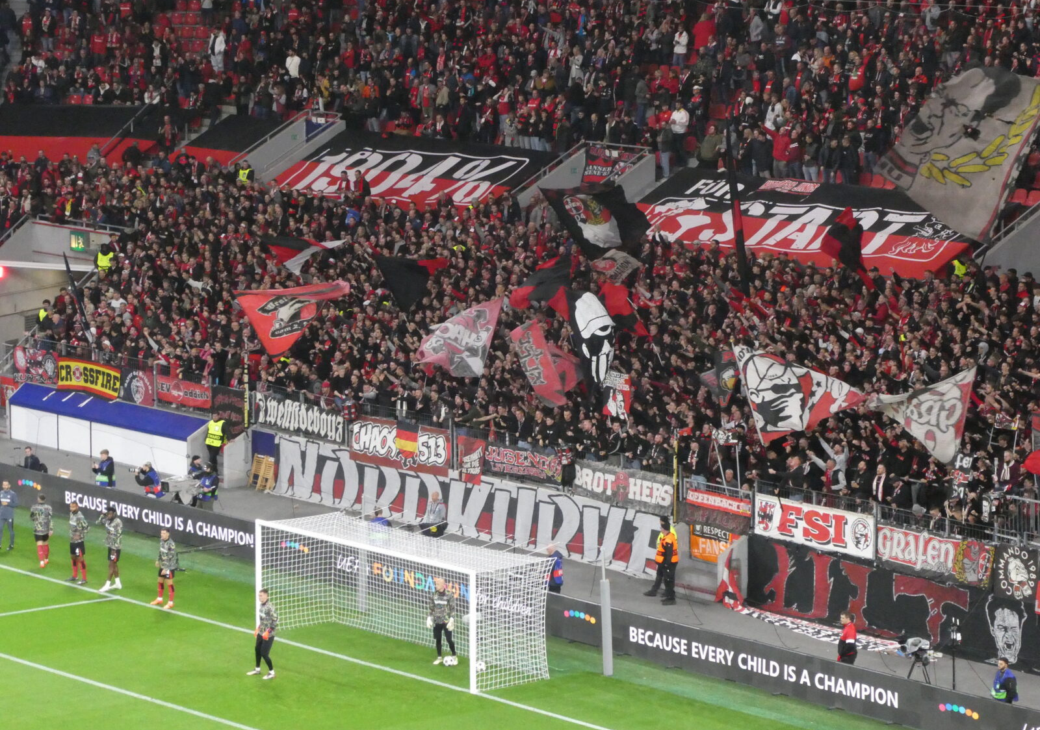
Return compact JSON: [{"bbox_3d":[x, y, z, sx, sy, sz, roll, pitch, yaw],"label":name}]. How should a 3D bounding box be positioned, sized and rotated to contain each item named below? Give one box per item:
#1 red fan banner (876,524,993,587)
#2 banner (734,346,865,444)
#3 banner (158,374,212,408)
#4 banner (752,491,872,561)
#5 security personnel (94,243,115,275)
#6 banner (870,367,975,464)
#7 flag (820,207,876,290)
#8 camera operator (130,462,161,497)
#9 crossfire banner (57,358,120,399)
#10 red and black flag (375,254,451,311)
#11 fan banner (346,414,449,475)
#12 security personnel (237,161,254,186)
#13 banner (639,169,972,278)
[{"bbox_3d":[8.940,4.107,87.423,0.070,0.840,3.420,-7,11,-39],"label":"red fan banner"},{"bbox_3d":[6.282,0.664,90.761,2.700,2.300,0.400,-10,8,14],"label":"banner"},{"bbox_3d":[-9.049,0.740,108.836,0.080,0.630,2.550,-6,10,-39],"label":"banner"},{"bbox_3d":[6.444,3.555,89.499,0.080,0.970,3.800,-6,10,-39],"label":"banner"},{"bbox_3d":[-12.204,-2.685,119.200,0.580,1.780,0.400,2,8,16],"label":"security personnel"},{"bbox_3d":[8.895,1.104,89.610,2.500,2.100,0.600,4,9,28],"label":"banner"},{"bbox_3d":[7.873,-2.780,97.400,1.300,1.950,0.600,3,8,19],"label":"flag"},{"bbox_3d":[-9.454,3.151,102.857,0.850,1.300,0.570,-6,10,-34],"label":"camera operator"},{"bbox_3d":[-11.996,0.391,112.419,0.080,0.830,3.150,-6,10,-39],"label":"crossfire banner"},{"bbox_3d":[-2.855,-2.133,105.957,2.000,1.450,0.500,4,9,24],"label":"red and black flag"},{"bbox_3d":[-3.078,2.019,101.038,0.080,1.180,4.100,-6,10,-39],"label":"fan banner"},{"bbox_3d":[-8.230,-5.274,121.811,0.550,1.780,0.380,5,9,31],"label":"security personnel"},{"bbox_3d":[7.795,-4.051,111.928,3.900,0.200,13.600,-36,27,-30],"label":"banner"}]

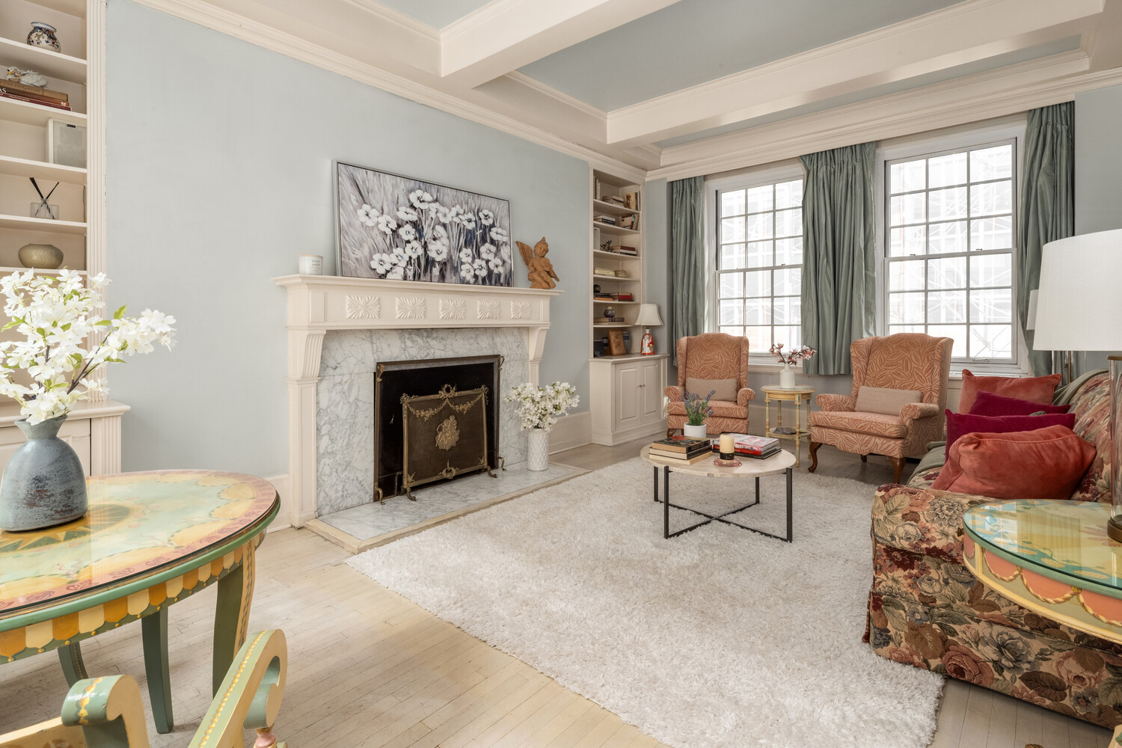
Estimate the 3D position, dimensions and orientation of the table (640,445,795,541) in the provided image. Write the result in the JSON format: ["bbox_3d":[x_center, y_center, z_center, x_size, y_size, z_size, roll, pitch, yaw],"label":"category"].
[{"bbox_3d":[0.900,0.654,3.100,0.890,0.410,0.890,0,3,0],"label":"table"}]

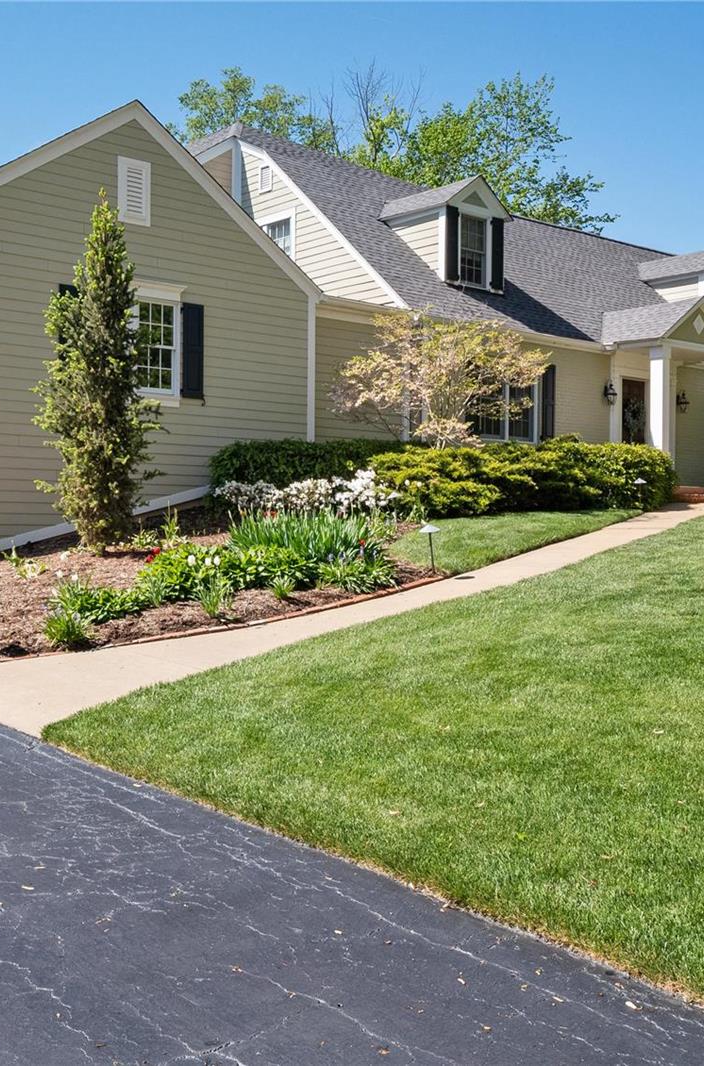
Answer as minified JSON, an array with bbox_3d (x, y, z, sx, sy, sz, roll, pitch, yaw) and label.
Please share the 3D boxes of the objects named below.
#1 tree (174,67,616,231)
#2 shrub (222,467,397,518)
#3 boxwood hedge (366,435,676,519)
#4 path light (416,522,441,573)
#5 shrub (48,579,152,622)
[{"bbox_3d":[1.350,-7.500,37.000,13.800,14.500,12.500,1,0,0],"label":"tree"},{"bbox_3d":[-0.607,-0.564,15.800,2.500,0.720,0.950,0,1,-20],"label":"shrub"},{"bbox_3d":[2.880,-0.870,18.500,5.600,1.300,1.800,0,0,-40],"label":"boxwood hedge"},{"bbox_3d":[0.840,0.150,12.400,0.225,0.530,0.225,1,0,0],"label":"path light"},{"bbox_3d":[-2.235,0.607,10.200,0.880,0.330,0.700,0,1,-20],"label":"shrub"}]

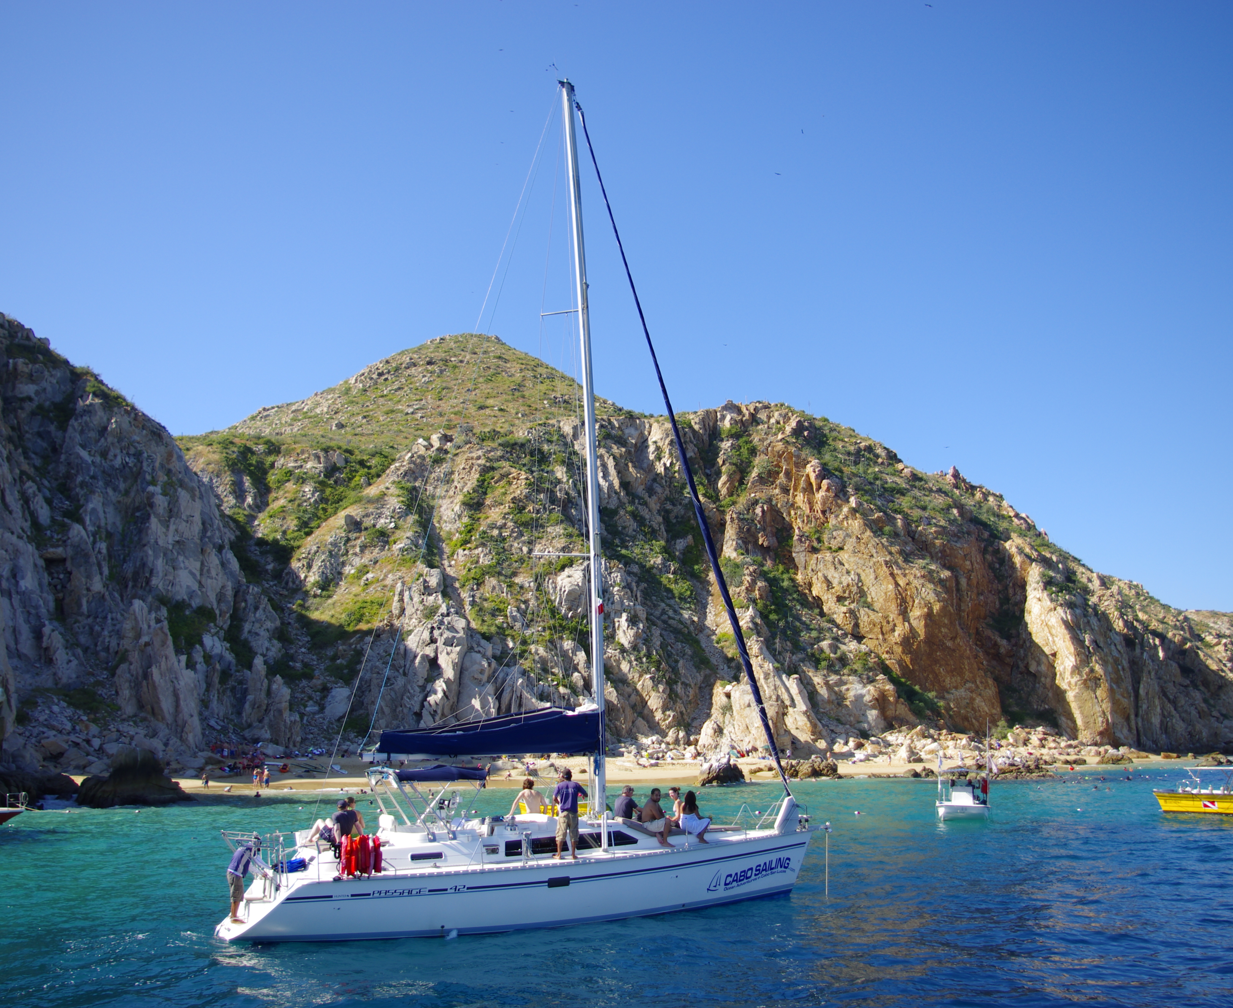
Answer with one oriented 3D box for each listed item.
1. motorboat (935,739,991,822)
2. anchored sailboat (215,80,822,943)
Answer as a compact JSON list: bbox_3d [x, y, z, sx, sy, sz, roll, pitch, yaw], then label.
[{"bbox_3d":[15.901,12.745,52.637,2.400,3.600,6.600,-4,-13,16],"label":"motorboat"},{"bbox_3d":[-1.397,-0.806,24.675,13.150,18.773,4.270,5,-14,-26],"label":"anchored sailboat"}]

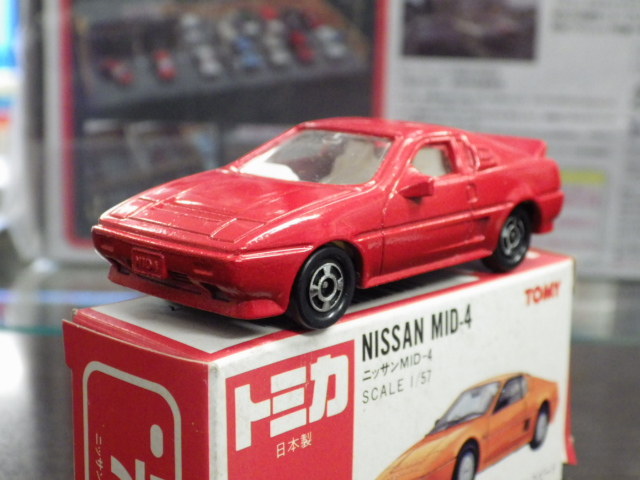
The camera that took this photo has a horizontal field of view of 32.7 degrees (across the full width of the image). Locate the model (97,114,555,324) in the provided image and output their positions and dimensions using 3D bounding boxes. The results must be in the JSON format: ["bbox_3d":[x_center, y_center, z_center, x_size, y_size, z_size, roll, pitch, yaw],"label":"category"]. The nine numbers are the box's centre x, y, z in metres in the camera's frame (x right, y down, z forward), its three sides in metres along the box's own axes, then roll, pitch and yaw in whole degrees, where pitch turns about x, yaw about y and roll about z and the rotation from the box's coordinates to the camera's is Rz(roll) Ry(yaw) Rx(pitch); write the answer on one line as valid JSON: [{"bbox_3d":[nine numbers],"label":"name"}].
[{"bbox_3d":[0.004,-0.005,0.160,0.031,0.024,0.074,12,17,43],"label":"model"}]

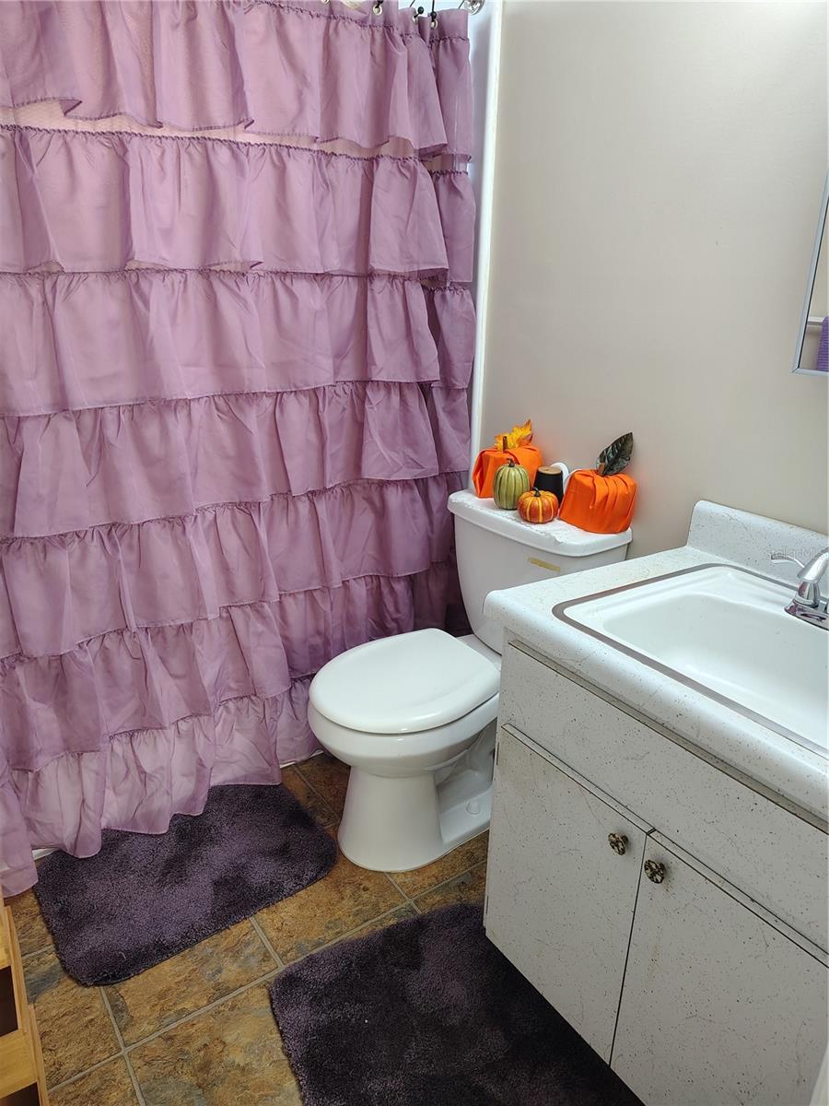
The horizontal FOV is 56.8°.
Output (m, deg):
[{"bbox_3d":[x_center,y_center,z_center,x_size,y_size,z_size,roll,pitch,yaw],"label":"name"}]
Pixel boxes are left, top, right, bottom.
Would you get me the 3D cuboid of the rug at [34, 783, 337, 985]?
[{"bbox_3d":[-0.506,0.705,1.751,0.615,0.025,0.437,-13,24,-35],"label":"rug"}]

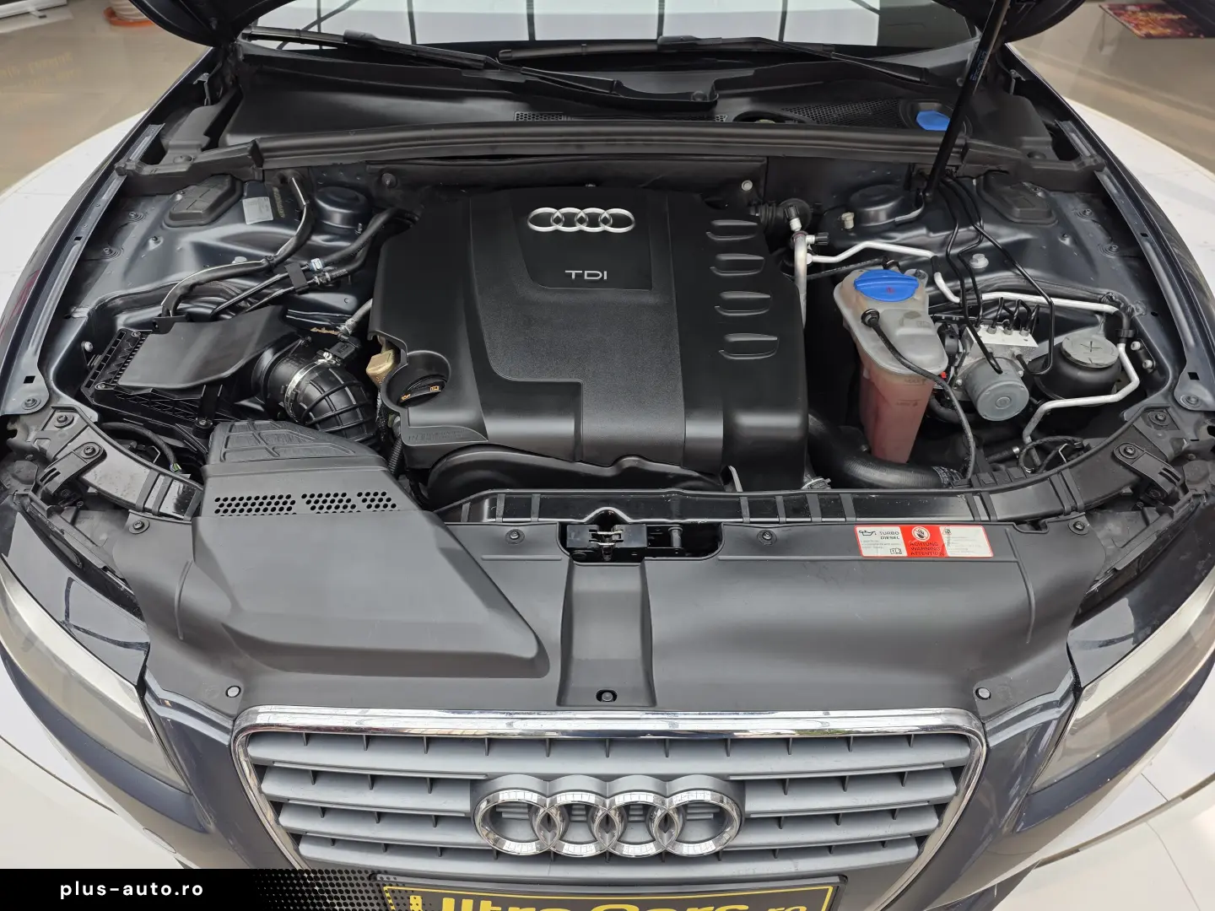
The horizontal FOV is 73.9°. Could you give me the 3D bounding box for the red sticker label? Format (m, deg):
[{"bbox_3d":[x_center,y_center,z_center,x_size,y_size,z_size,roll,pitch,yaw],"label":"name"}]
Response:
[{"bbox_3d":[0.367,0.100,0.935,0.153,0.002,0.043,0,51,0],"label":"red sticker label"}]

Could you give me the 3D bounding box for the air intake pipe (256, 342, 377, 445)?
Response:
[{"bbox_3d":[-0.378,-0.084,1.083,0.165,0.120,0.120,26,50,24],"label":"air intake pipe"}]

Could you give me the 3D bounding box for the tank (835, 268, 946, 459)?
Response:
[{"bbox_3d":[0.401,-0.129,1.197,0.138,0.270,0.175,0,44,0],"label":"tank"}]

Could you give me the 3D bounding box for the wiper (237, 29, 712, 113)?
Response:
[{"bbox_3d":[-0.260,-0.699,1.465,0.920,0.060,0.070,11,45,11],"label":"wiper"}]

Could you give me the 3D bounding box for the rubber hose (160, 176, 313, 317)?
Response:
[{"bbox_3d":[-0.554,-0.327,1.251,0.155,0.090,0.340,0,44,0],"label":"rubber hose"}]

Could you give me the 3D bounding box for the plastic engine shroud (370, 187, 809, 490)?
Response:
[{"bbox_3d":[-0.028,-0.197,1.198,0.575,0.155,0.510,0,51,0],"label":"plastic engine shroud"}]

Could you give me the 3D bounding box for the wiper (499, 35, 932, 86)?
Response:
[{"bbox_3d":[0.197,-0.710,1.460,0.790,0.065,0.085,0,44,0],"label":"wiper"}]

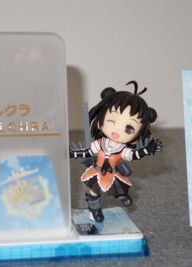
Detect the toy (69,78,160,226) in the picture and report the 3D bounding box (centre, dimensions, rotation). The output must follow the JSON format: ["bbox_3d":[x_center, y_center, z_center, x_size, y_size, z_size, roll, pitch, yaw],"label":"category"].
[{"bbox_3d":[0.010,0.011,0.557,0.057,0.082,0.044,-2,10,4],"label":"toy"}]

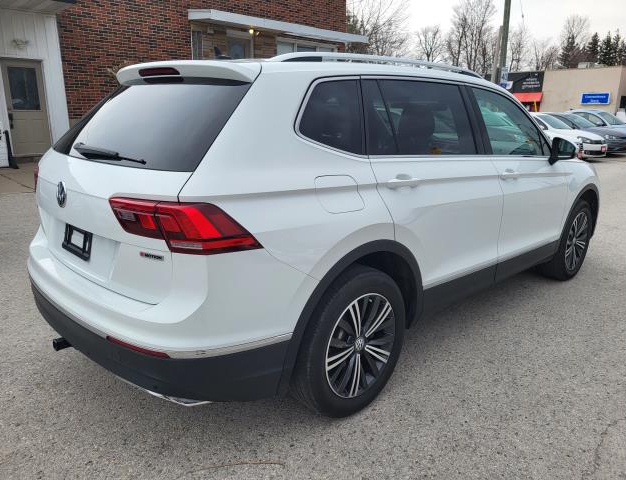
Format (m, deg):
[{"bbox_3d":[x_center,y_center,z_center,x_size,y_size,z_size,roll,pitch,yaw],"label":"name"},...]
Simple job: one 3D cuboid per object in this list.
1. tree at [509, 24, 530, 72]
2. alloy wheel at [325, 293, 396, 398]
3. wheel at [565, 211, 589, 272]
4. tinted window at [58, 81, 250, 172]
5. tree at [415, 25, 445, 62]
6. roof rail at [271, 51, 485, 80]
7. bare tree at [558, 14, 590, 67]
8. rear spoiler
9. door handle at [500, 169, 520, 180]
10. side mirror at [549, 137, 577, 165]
[{"bbox_3d":[19.219,-15.249,45.992,2.900,9.950,2.900,6,15,21],"label":"tree"},{"bbox_3d":[0.179,0.468,2.239,0.486,0.486,0.170,-13,19,-42],"label":"alloy wheel"},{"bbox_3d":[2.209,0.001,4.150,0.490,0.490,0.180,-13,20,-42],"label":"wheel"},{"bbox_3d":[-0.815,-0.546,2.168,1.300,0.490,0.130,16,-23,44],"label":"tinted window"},{"bbox_3d":[11.472,-16.052,48.264,3.500,10.350,3.500,3,14,12],"label":"tree"},{"bbox_3d":[0.479,-0.905,2.512,1.840,0.090,0.060,-13,20,-42],"label":"roof rail"},{"bbox_3d":[26.812,-17.467,50.962,4.300,11.880,4.300,7,16,26],"label":"bare tree"},{"bbox_3d":[-0.620,-0.795,2.293,0.270,0.130,1.210,-13,20,-42],"label":"rear spoiler"},{"bbox_3d":[1.193,-0.395,2.908,0.235,0.055,0.055,-13,19,-42],"label":"door handle"},{"bbox_3d":[1.714,-0.610,3.300,0.155,0.190,0.215,-13,19,-42],"label":"side mirror"}]

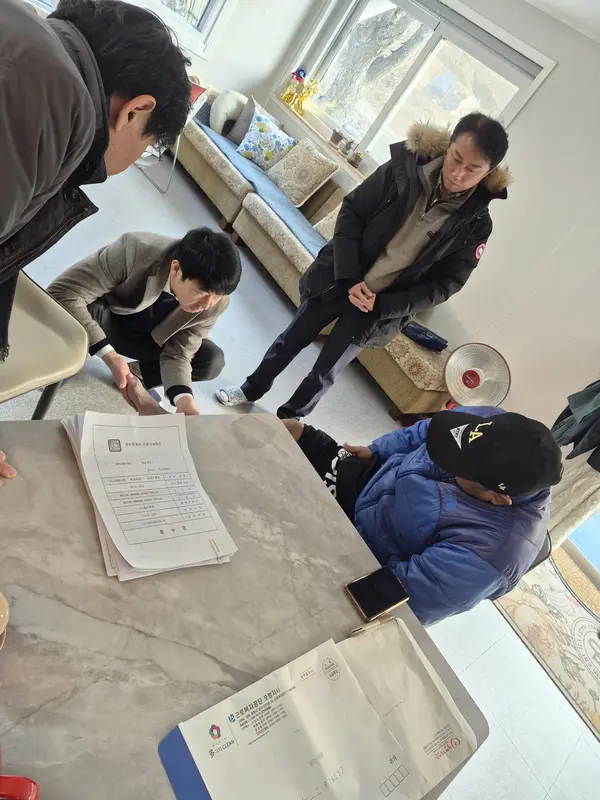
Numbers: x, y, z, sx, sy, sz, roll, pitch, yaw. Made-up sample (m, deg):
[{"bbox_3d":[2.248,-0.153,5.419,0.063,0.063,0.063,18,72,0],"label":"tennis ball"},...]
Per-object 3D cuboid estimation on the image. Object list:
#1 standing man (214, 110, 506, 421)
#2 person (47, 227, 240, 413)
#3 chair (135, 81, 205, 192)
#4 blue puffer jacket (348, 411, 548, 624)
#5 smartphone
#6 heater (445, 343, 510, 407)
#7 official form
[{"bbox_3d":[0.300,-0.494,2.423,0.570,1.660,0.450,43,29,7],"label":"standing man"},{"bbox_3d":[-0.547,-0.238,1.895,0.610,0.860,0.620,18,35,-34],"label":"person"},{"bbox_3d":[-1.132,-2.081,3.901,0.500,0.820,0.570,-2,49,-51],"label":"chair"},{"bbox_3d":[0.397,0.319,1.505,0.470,0.570,0.600,37,28,-4],"label":"blue puffer jacket"},{"bbox_3d":[0.163,0.406,1.115,0.158,0.011,0.078,1,46,-49],"label":"smartphone"},{"bbox_3d":[1.024,-0.037,3.504,0.410,0.810,0.290,45,29,11],"label":"heater"},{"bbox_3d":[-0.257,0.152,0.971,0.215,0.025,0.297,7,42,-45],"label":"official form"}]

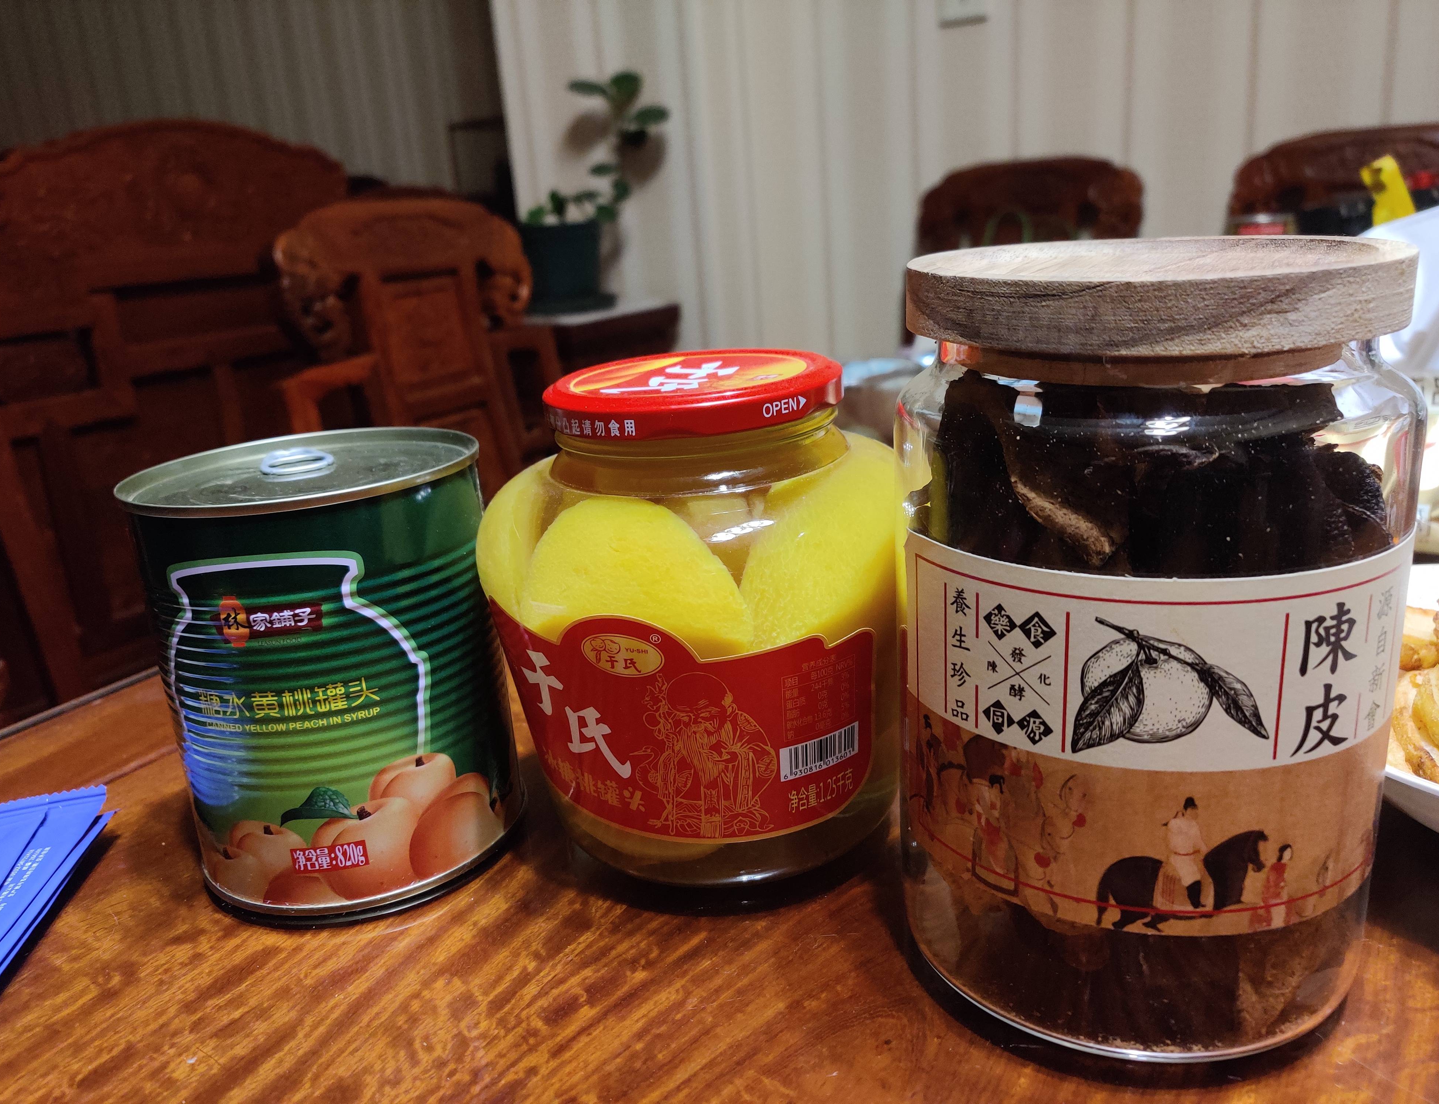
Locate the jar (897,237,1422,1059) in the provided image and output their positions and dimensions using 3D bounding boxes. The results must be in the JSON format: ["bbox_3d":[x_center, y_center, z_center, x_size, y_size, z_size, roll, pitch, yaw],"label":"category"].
[{"bbox_3d":[0.098,0.017,0.273,0.111,0.169,0.111,-4,17,1],"label":"jar"}]

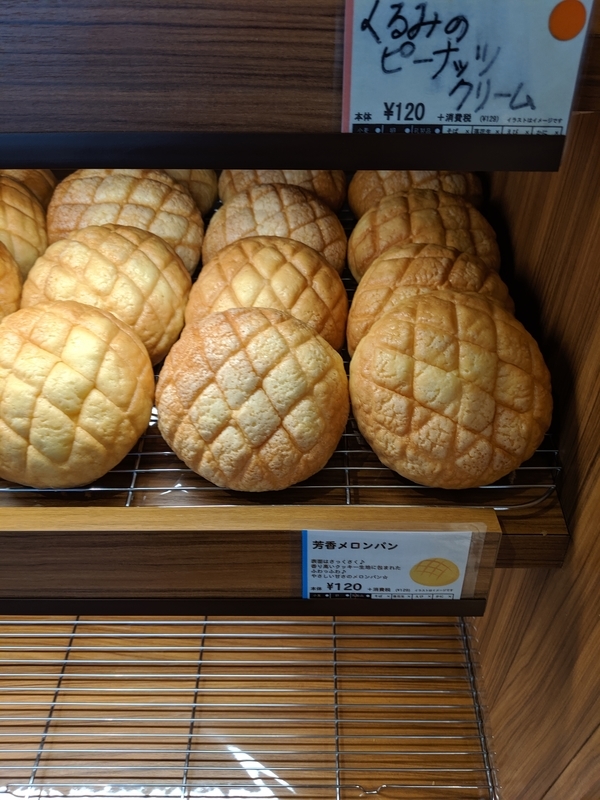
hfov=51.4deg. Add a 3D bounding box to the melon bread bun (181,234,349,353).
[{"bbox_3d":[-0.022,-0.060,0.408,0.108,0.051,0.108,0,72,1],"label":"melon bread bun"}]

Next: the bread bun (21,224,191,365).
[{"bbox_3d":[-0.131,-0.070,0.419,0.113,0.053,0.113,0,70,1],"label":"bread bun"}]

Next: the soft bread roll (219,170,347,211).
[{"bbox_3d":[-0.015,-0.175,0.529,0.109,0.052,0.109,0,65,1],"label":"soft bread roll"}]

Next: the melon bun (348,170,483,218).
[{"bbox_3d":[0.097,-0.169,0.522,0.112,0.052,0.112,0,62,1],"label":"melon bun"}]

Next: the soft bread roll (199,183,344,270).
[{"bbox_3d":[-0.019,-0.120,0.472,0.110,0.052,0.110,0,66,1],"label":"soft bread roll"}]

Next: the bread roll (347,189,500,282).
[{"bbox_3d":[0.090,-0.110,0.450,0.109,0.047,0.109,0,68,1],"label":"bread roll"}]

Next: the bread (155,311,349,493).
[{"bbox_3d":[-0.027,-0.004,0.353,0.110,0.052,0.110,0,70,1],"label":"bread"}]

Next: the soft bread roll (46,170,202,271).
[{"bbox_3d":[-0.127,-0.117,0.442,0.112,0.112,0.048,0,1,1],"label":"soft bread roll"}]

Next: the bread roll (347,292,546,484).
[{"bbox_3d":[0.085,-0.007,0.346,0.112,0.052,0.112,0,80,1],"label":"bread roll"}]

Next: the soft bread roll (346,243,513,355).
[{"bbox_3d":[0.086,-0.058,0.408,0.109,0.052,0.109,0,67,1],"label":"soft bread roll"}]

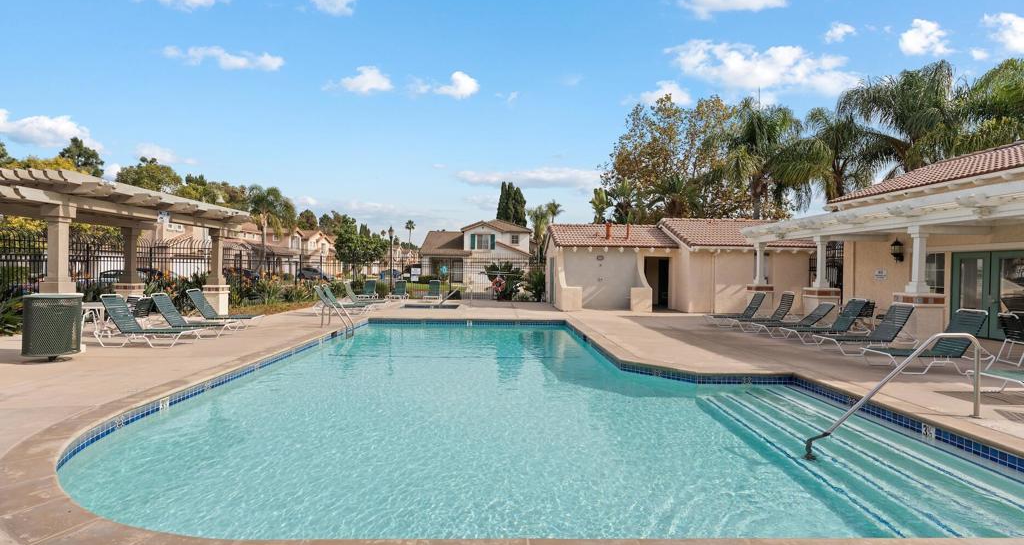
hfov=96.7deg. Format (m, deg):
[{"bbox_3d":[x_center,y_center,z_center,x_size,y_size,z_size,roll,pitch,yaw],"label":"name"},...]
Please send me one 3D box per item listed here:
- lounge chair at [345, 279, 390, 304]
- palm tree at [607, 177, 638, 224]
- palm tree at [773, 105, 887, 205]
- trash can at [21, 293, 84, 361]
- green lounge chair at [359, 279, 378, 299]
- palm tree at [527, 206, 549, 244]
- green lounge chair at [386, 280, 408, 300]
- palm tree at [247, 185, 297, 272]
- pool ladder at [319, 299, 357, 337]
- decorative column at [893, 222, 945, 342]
[{"bbox_3d":[-5.767,0.856,18.105,1.750,1.000,0.650,1,0,-2],"label":"lounge chair"},{"bbox_3d":[6.917,-2.278,29.021,2.000,7.552,2.000,1,0,-2],"label":"palm tree"},{"bbox_3d":[15.500,-3.310,22.000,5.200,9.500,5.200,0,0,0],"label":"palm tree"},{"bbox_3d":[-7.950,0.973,7.900,0.710,1.120,0.710,0,1,-45],"label":"trash can"},{"bbox_3d":[-7.080,0.921,22.500,0.660,1.030,1.830,0,0,-1],"label":"green lounge chair"},{"bbox_3d":[2.956,-3.176,52.025,2.750,8.961,2.750,1,0,-2],"label":"palm tree"},{"bbox_3d":[-5.620,0.921,22.500,0.660,1.030,1.830,0,0,-1],"label":"green lounge chair"},{"bbox_3d":[-21.471,-3.334,40.024,3.900,8.627,3.900,1,0,-2],"label":"palm tree"},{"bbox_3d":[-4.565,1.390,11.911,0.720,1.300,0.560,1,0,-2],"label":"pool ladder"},{"bbox_3d":[10.307,0.241,11.542,0.700,2.820,0.700,1,0,-2],"label":"decorative column"}]

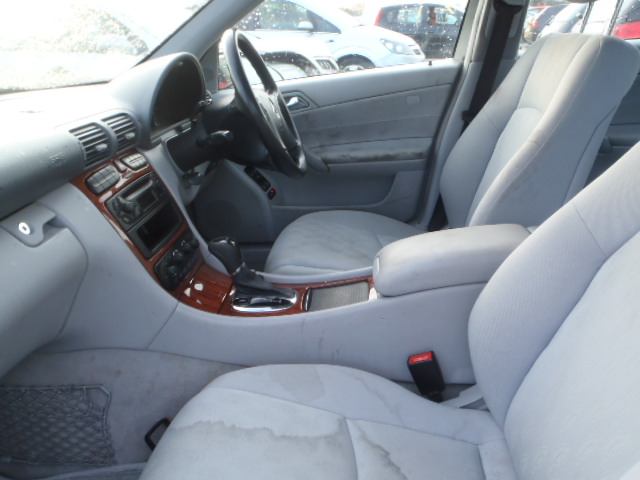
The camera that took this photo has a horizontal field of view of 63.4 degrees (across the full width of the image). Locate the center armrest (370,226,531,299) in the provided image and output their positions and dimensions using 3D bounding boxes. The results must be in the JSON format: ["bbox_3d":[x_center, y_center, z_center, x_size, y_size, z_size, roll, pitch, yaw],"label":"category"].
[{"bbox_3d":[0.240,0.024,0.928,0.300,0.072,0.165,-9,22,16],"label":"center armrest"}]

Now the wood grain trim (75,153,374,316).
[{"bbox_3d":[-0.159,-0.015,1.003,0.510,0.315,0.250,0,24,12],"label":"wood grain trim"}]

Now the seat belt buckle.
[{"bbox_3d":[0.186,0.235,0.894,0.044,0.095,0.028,-16,20,19],"label":"seat belt buckle"}]

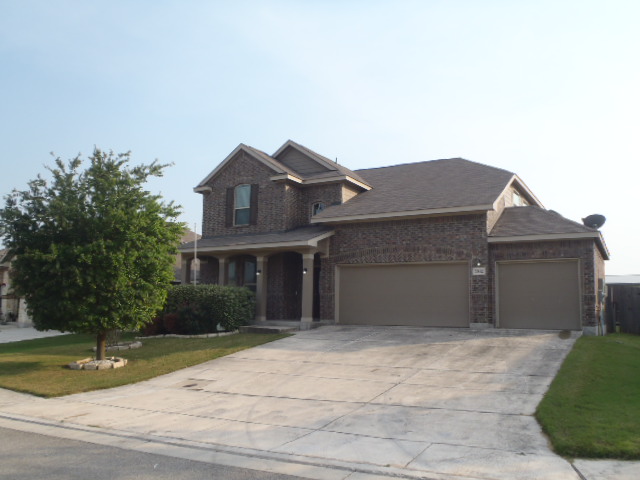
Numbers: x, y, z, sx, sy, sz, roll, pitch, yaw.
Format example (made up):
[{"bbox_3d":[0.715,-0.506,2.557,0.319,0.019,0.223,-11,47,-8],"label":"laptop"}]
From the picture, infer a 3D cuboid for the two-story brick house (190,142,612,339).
[{"bbox_3d":[3.610,-0.370,23.860,16.500,8.320,13.400,-3,-8,30],"label":"two-story brick house"}]

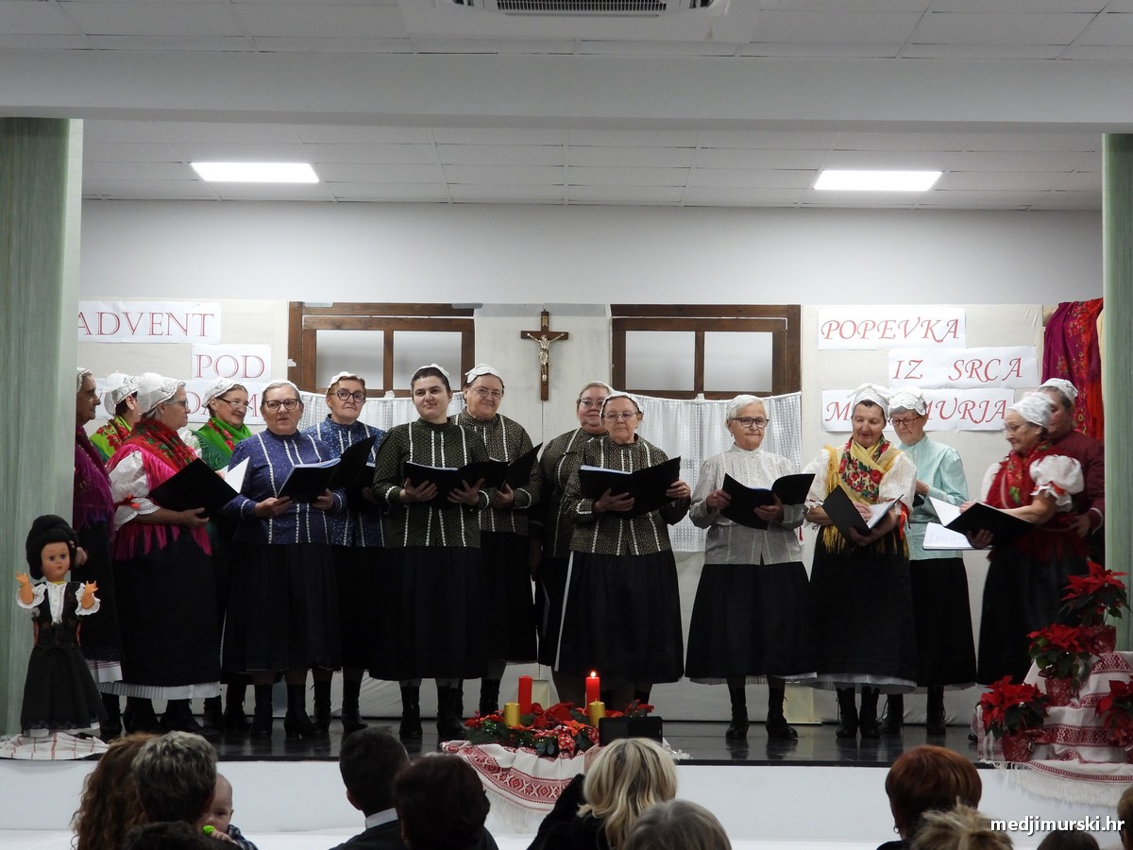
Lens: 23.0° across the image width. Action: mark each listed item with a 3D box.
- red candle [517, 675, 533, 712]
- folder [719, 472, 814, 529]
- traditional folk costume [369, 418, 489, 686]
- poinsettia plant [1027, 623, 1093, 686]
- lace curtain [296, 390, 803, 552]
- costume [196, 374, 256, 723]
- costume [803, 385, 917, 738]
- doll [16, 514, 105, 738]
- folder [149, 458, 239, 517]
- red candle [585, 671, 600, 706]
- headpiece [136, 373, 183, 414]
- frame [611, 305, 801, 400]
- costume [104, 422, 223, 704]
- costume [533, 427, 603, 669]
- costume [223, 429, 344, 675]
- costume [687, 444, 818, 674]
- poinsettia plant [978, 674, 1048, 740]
[{"bbox_3d":[-0.169,1.110,11.455,0.058,0.163,0.058,1,-3,0],"label":"red candle"},{"bbox_3d":[0.887,0.336,12.300,0.430,0.120,0.300,3,-34,-4],"label":"folder"},{"bbox_3d":[-0.610,0.564,12.350,0.540,1.200,0.440,1,-4,-6],"label":"traditional folk costume"},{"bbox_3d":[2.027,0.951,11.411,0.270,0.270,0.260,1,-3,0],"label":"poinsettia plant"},{"bbox_3d":[-0.084,0.231,14.211,2.580,0.825,0.080,1,-3,0],"label":"lace curtain"},{"bbox_3d":[-1.569,0.594,12.790,0.500,1.621,0.420,3,-4,-38],"label":"costume"},{"bbox_3d":[1.369,0.635,12.950,0.530,1.650,0.460,0,-4,8],"label":"costume"},{"bbox_3d":[-2.044,0.808,11.226,0.360,0.897,0.300,1,-3,-10],"label":"doll"},{"bbox_3d":[-1.627,0.305,12.400,0.300,0.180,0.360,-36,-21,30],"label":"folder"},{"bbox_3d":[0.111,1.104,11.455,0.058,0.174,0.058,1,-3,0],"label":"red candle"},{"bbox_3d":[-1.838,-0.143,12.582,0.210,0.188,0.180,-1,-4,21],"label":"headpiece"},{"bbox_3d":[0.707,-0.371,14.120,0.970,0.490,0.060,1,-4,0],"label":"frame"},{"bbox_3d":[-1.819,0.609,12.539,0.480,1.283,0.500,-1,-4,26],"label":"costume"},{"bbox_3d":[0.100,0.580,13.138,0.520,1.140,0.420,1,-3,3],"label":"costume"},{"bbox_3d":[-1.259,0.564,12.390,0.540,1.092,0.440,1,-3,-13],"label":"costume"},{"bbox_3d":[0.844,0.632,12.783,0.580,1.070,0.450,1,-3,-4],"label":"costume"},{"bbox_3d":[1.768,1.114,11.000,0.275,0.265,0.270,1,-4,0],"label":"poinsettia plant"}]

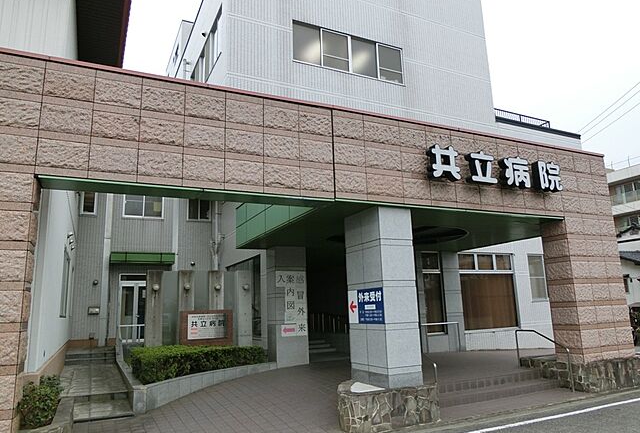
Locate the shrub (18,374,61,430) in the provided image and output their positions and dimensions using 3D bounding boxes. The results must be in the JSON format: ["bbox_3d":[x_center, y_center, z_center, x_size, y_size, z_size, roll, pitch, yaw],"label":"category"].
[{"bbox_3d":[-3.792,2.475,6.246,0.475,0.562,0.872,4,-13,-25],"label":"shrub"}]

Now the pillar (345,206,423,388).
[{"bbox_3d":[0.999,1.283,7.494,0.616,2.677,1.040,3,-12,-26],"label":"pillar"}]

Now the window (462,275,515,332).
[{"bbox_3d":[5.664,2.816,15.390,2.374,1.826,0.120,4,-13,-25],"label":"window"}]

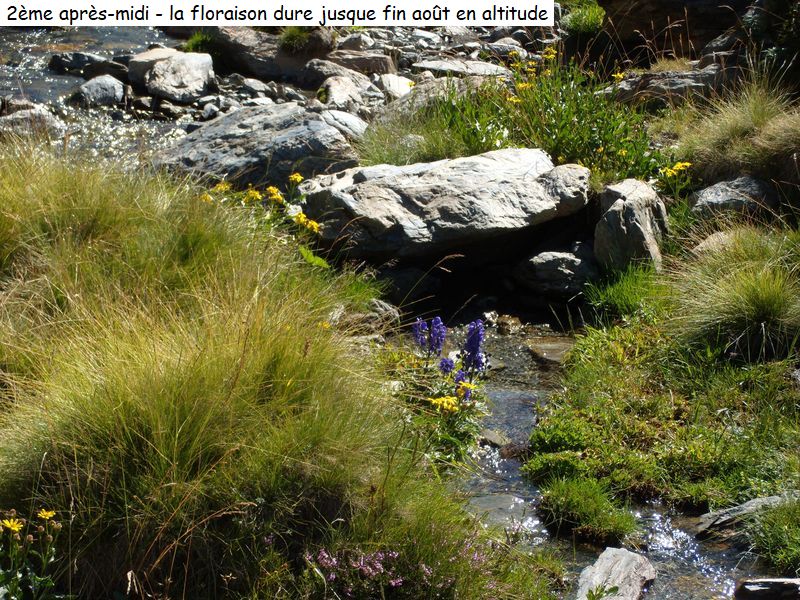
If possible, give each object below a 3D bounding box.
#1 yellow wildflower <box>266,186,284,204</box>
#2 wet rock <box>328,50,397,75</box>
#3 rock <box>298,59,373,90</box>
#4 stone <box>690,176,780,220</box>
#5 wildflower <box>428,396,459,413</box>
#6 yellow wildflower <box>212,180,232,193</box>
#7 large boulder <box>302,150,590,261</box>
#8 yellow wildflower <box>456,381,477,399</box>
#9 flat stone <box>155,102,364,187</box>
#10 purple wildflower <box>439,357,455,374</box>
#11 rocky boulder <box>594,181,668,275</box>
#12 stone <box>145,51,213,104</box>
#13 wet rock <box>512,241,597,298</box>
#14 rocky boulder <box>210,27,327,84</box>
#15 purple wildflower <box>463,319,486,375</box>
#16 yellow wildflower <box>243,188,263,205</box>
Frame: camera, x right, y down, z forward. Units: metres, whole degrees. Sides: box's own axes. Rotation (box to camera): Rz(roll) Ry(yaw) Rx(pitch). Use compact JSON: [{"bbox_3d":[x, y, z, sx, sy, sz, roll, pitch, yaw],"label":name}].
[{"bbox_3d":[-0.346,-0.293,6.100,0.046,0.036,0.044,0,13,0],"label":"yellow wildflower"},{"bbox_3d":[-0.161,-1.017,9.400,0.280,0.085,0.200,0,13,0],"label":"wet rock"},{"bbox_3d":[-0.247,-0.859,8.400,0.280,0.120,0.210,0,14,0],"label":"rock"},{"bbox_3d":[1.039,-0.311,6.800,0.280,0.120,0.200,0,14,0],"label":"stone"},{"bbox_3d":[0.104,0.250,5.250,0.070,0.030,0.058,0,14,0],"label":"wildflower"},{"bbox_3d":[-0.509,-0.326,6.300,0.055,0.026,0.050,0,14,0],"label":"yellow wildflower"},{"bbox_3d":[0.138,-0.283,6.500,0.820,0.280,0.480,-2,13,-10],"label":"large boulder"},{"bbox_3d":[0.161,0.216,5.300,0.046,0.032,0.044,0,14,0],"label":"yellow wildflower"},{"bbox_3d":[-0.461,-0.507,7.200,0.680,0.240,0.450,0,14,0],"label":"flat stone"},{"bbox_3d":[0.110,0.155,5.200,0.036,0.038,0.036,0,13,0],"label":"purple wildflower"},{"bbox_3d":[0.675,-0.217,6.400,0.200,0.250,0.210,-5,14,-19],"label":"rocky boulder"},{"bbox_3d":[-0.884,-0.888,8.800,0.265,0.180,0.250,0,13,0],"label":"stone"},{"bbox_3d":[0.442,-0.085,6.200,0.235,0.140,0.190,0,14,0],"label":"wet rock"},{"bbox_3d":[-0.578,-1.062,9.500,0.480,0.250,0.380,0,13,0],"label":"rocky boulder"},{"bbox_3d":[0.183,0.114,5.400,0.057,0.132,0.052,0,14,0],"label":"purple wildflower"},{"bbox_3d":[-0.410,-0.288,6.100,0.050,0.036,0.048,0,13,0],"label":"yellow wildflower"}]

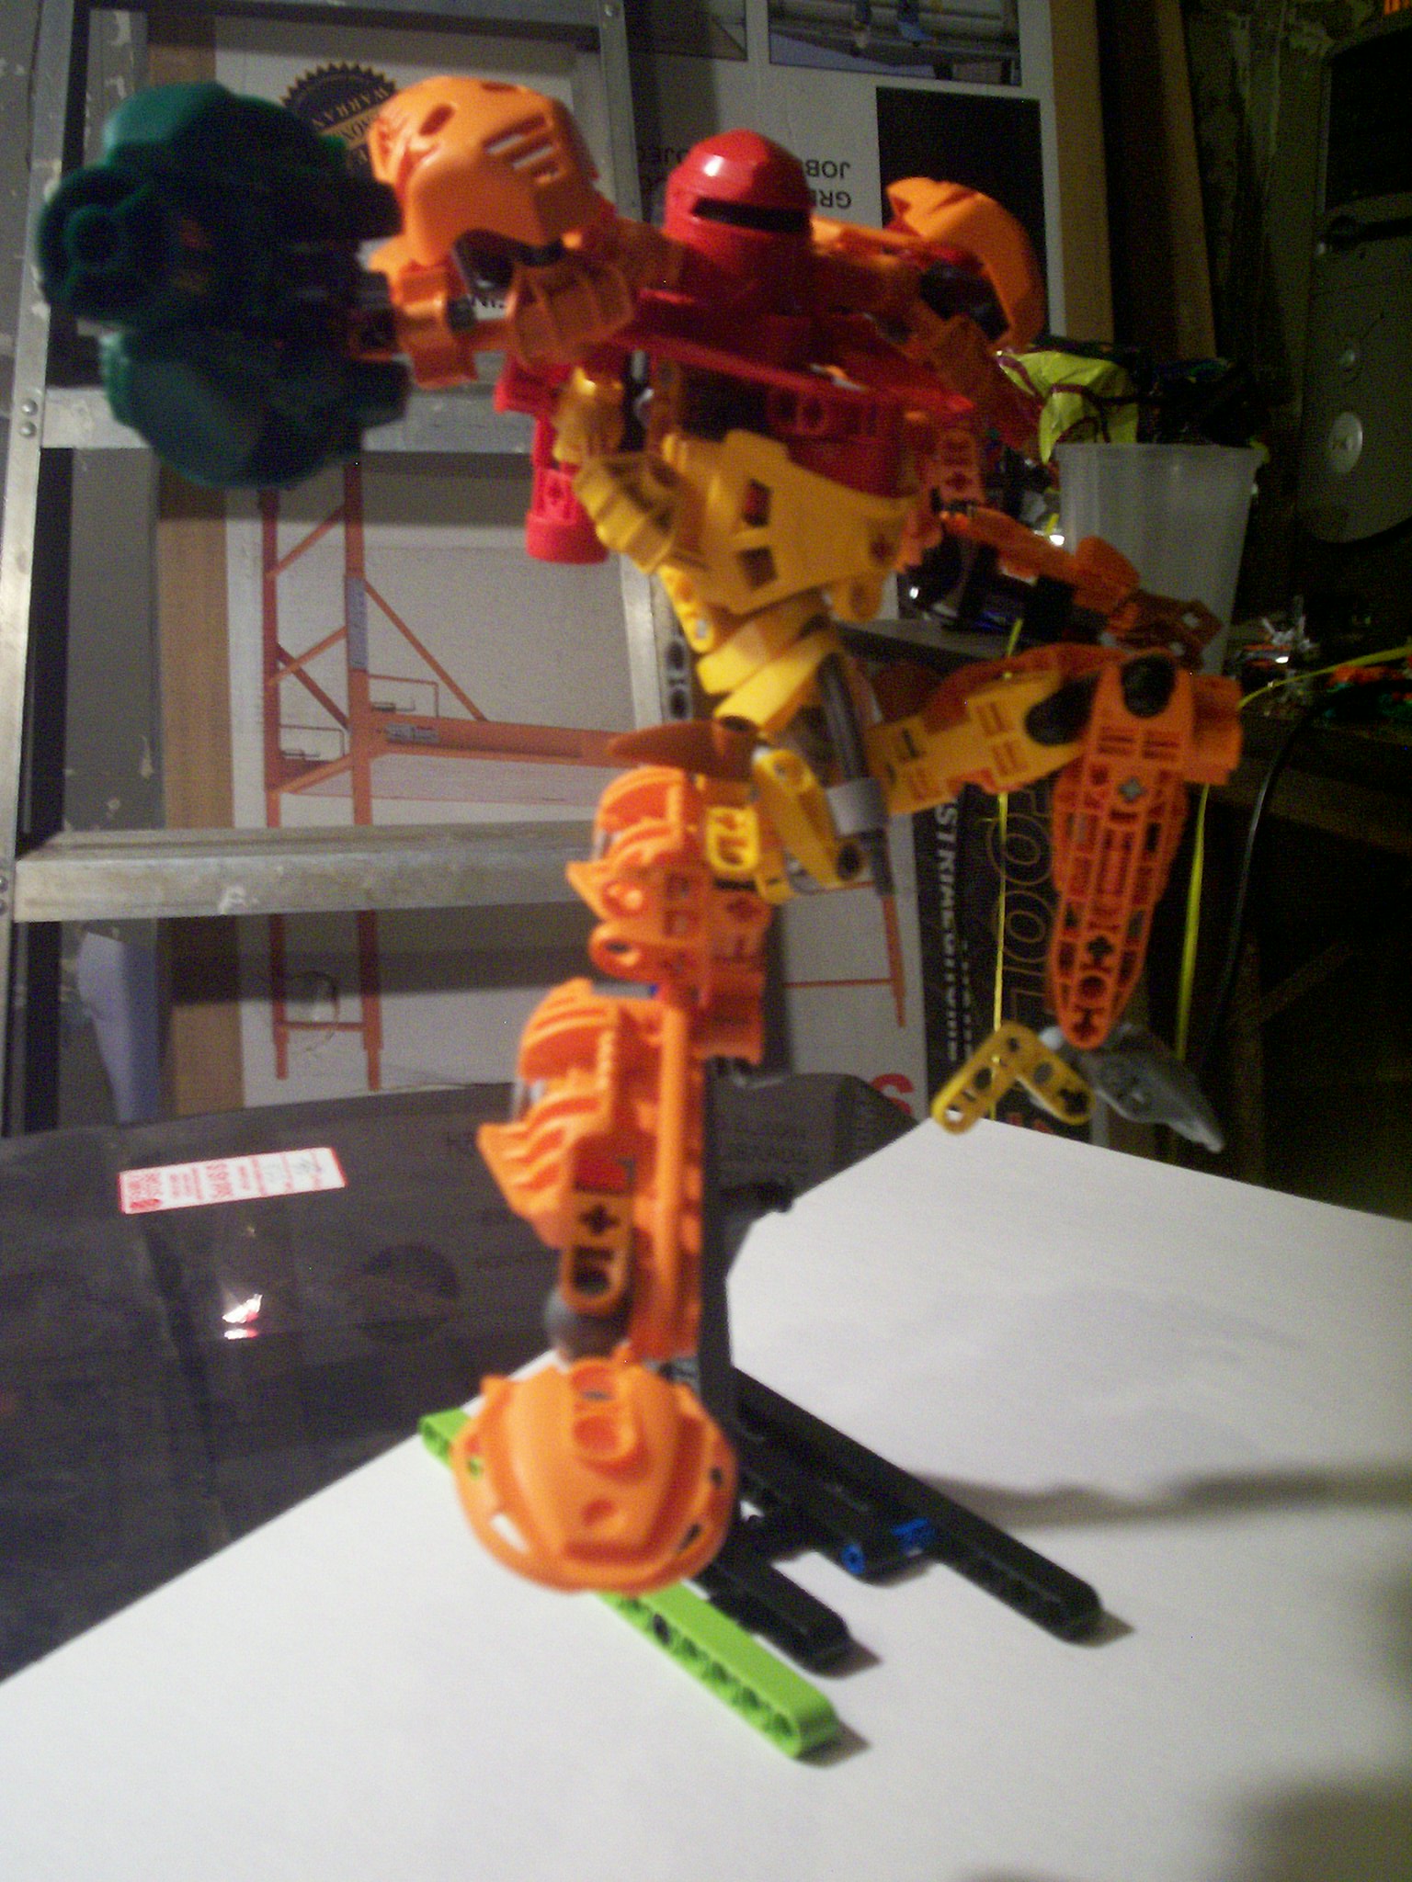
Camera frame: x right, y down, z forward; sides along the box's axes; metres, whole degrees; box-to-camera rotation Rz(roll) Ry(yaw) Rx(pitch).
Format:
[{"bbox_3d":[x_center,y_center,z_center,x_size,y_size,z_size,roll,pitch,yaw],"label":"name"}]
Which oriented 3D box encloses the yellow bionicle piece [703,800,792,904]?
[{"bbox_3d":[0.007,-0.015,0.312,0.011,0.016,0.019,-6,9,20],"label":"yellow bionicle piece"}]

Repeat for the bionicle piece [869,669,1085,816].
[{"bbox_3d":[0.050,-0.036,0.356,0.039,0.017,0.010,-16,-2,-5],"label":"bionicle piece"}]

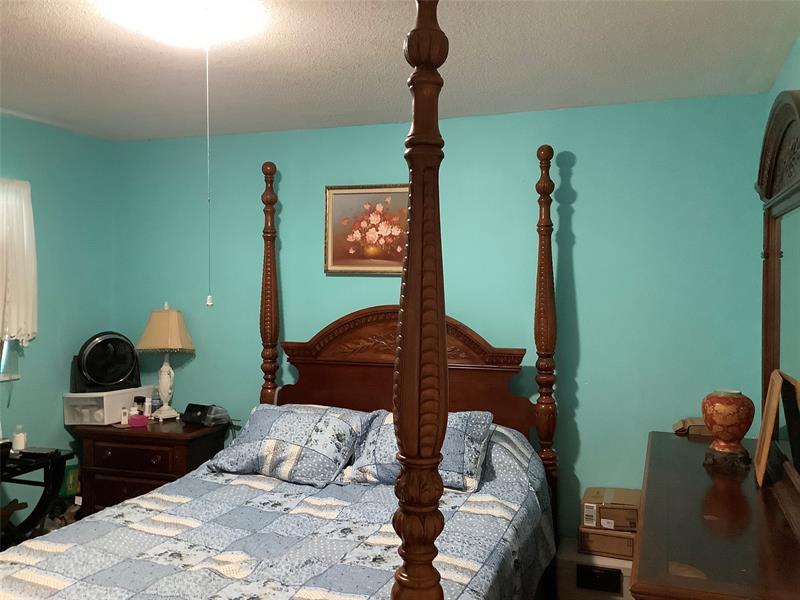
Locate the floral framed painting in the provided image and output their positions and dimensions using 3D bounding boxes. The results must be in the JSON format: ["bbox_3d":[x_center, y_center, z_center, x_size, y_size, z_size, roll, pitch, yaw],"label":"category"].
[{"bbox_3d":[-0.131,-0.387,3.933,0.600,0.487,0.040,0,2,18],"label":"floral framed painting"}]

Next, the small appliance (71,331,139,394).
[{"bbox_3d":[-1.683,0.351,4.093,0.380,0.345,0.200,-1,2,-22],"label":"small appliance"}]

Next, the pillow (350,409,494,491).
[{"bbox_3d":[0.106,0.670,3.276,0.640,0.160,0.480,0,37,20],"label":"pillow"}]

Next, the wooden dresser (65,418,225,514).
[{"bbox_3d":[-1.411,1.077,4.066,0.785,0.760,0.400,0,2,18],"label":"wooden dresser"}]

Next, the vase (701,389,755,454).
[{"bbox_3d":[1.280,0.473,2.800,0.208,0.248,0.208,0,2,18],"label":"vase"}]

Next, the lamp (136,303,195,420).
[{"bbox_3d":[-1.363,0.357,4.165,0.335,0.690,0.335,0,2,18],"label":"lamp"}]

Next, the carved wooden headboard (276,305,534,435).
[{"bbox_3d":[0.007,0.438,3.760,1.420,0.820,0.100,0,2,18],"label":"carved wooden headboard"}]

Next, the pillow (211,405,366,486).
[{"bbox_3d":[-0.546,0.667,3.437,0.670,0.160,0.480,1,36,26],"label":"pillow"}]

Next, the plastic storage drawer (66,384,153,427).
[{"bbox_3d":[-1.675,0.604,4.132,0.250,0.174,0.380,0,2,16],"label":"plastic storage drawer"}]

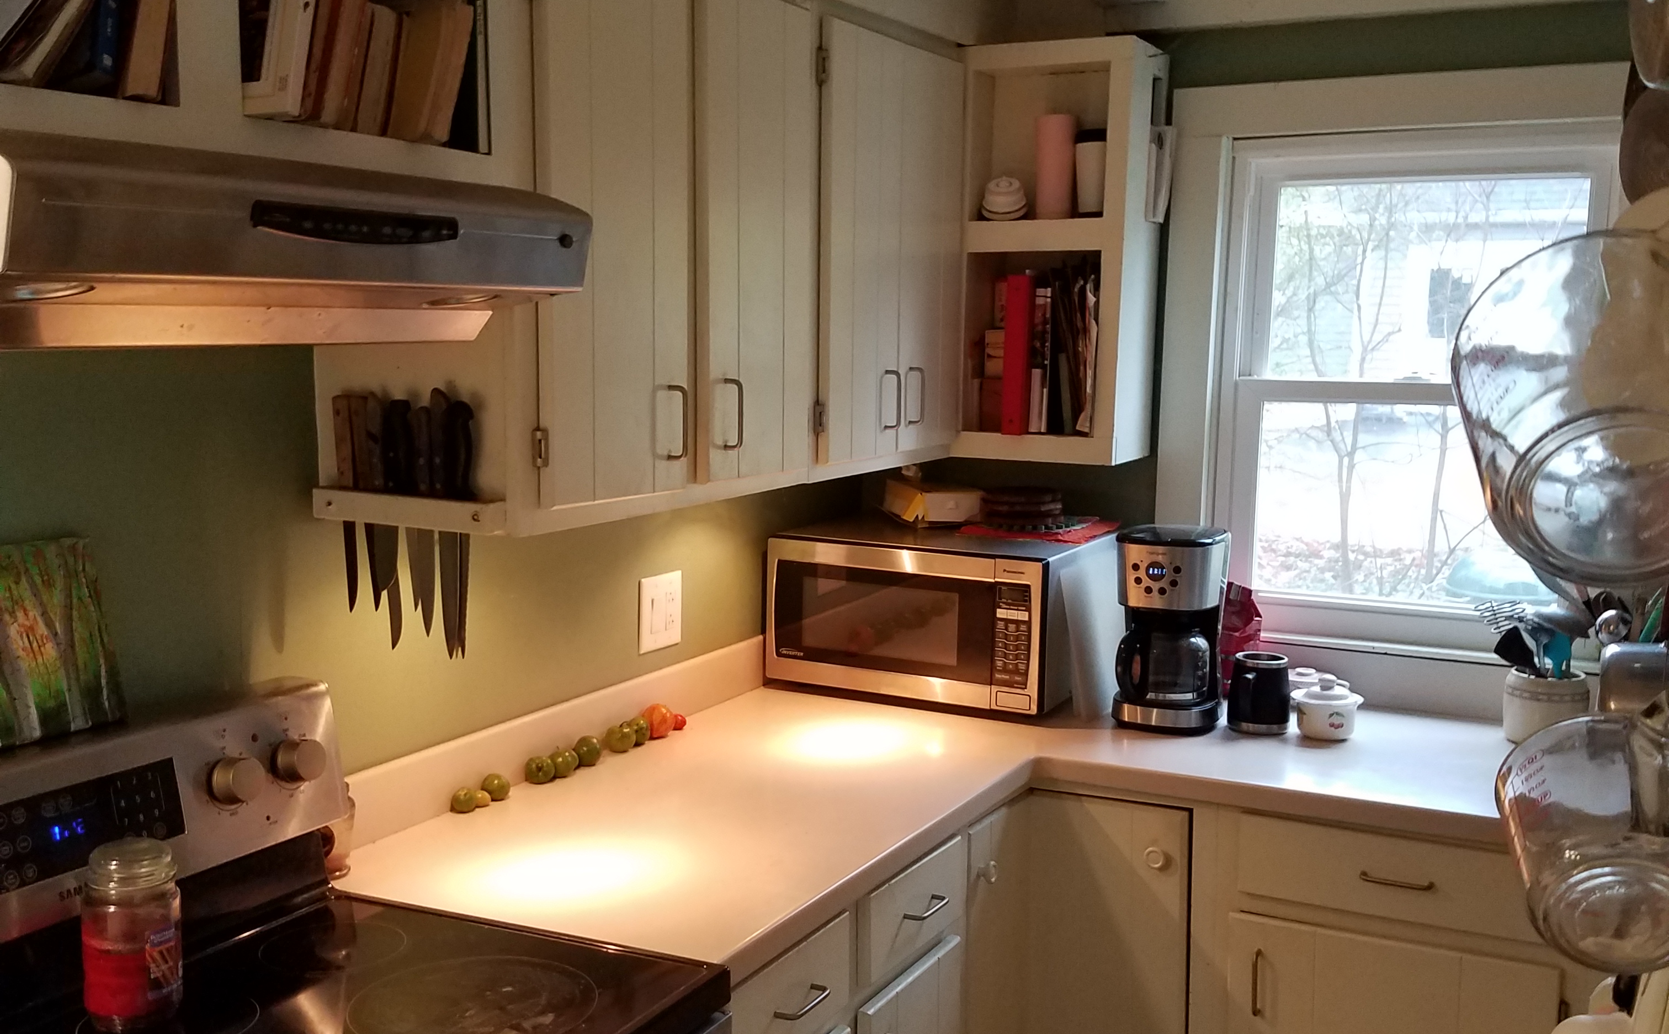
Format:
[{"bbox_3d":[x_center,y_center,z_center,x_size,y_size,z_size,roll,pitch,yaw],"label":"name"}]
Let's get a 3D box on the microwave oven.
[{"bbox_3d":[0.218,0.177,3.170,0.557,0.296,0.420,4,8,29],"label":"microwave oven"}]

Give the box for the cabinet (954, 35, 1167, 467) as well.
[{"bbox_3d":[0.427,-0.496,3.178,0.323,0.767,0.215,4,8,27],"label":"cabinet"}]

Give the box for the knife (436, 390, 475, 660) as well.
[{"bbox_3d":[-0.461,0.011,2.034,0.052,0.333,0.025,4,8,27],"label":"knife"}]

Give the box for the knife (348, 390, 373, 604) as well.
[{"bbox_3d":[-0.593,-0.018,2.098,0.034,0.271,0.020,4,8,27],"label":"knife"}]

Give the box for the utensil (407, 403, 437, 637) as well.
[{"bbox_3d":[-0.523,0.004,2.127,0.040,0.298,0.020,4,8,27],"label":"utensil"}]

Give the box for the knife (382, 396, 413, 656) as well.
[{"bbox_3d":[-0.541,0.011,2.075,0.045,0.314,0.022,4,8,27],"label":"knife"}]

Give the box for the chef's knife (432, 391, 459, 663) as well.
[{"bbox_3d":[-0.490,0.010,2.110,0.036,0.340,0.020,4,8,27],"label":"chef's knife"}]

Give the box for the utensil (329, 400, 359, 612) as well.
[{"bbox_3d":[-0.616,-0.015,2.111,0.036,0.279,0.020,4,8,27],"label":"utensil"}]

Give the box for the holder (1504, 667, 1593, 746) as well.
[{"bbox_3d":[1.184,0.316,2.779,0.132,0.112,0.132,4,8,27],"label":"holder"}]

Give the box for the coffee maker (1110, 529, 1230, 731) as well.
[{"bbox_3d":[0.623,0.199,3.047,0.188,0.348,0.205,3,7,23],"label":"coffee maker"}]

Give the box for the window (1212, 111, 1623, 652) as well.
[{"bbox_3d":[1.101,-0.254,3.194,0.720,0.950,0.100,4,8,27],"label":"window"}]

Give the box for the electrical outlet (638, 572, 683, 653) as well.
[{"bbox_3d":[-0.298,0.164,2.878,0.010,0.131,0.131,4,8,27],"label":"electrical outlet"}]

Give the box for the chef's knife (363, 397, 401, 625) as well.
[{"bbox_3d":[-0.583,-0.009,2.156,0.050,0.296,0.020,4,8,27],"label":"chef's knife"}]

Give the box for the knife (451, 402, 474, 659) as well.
[{"bbox_3d":[-0.465,0.018,2.098,0.032,0.325,0.020,4,8,27],"label":"knife"}]

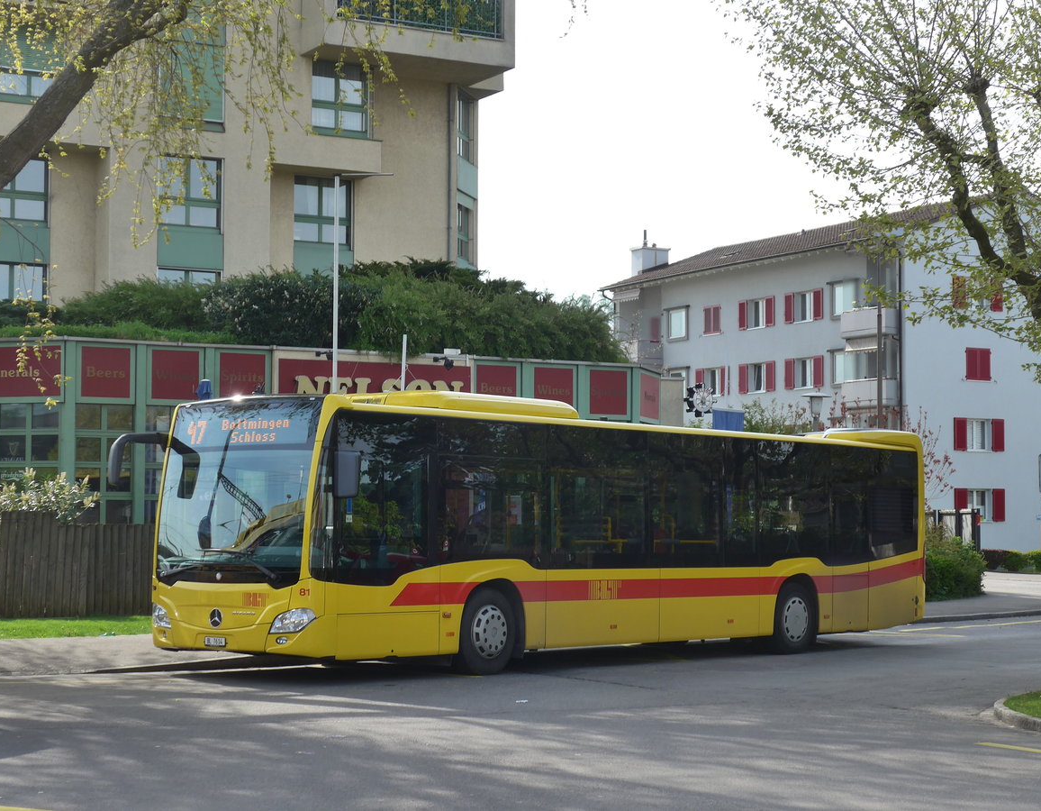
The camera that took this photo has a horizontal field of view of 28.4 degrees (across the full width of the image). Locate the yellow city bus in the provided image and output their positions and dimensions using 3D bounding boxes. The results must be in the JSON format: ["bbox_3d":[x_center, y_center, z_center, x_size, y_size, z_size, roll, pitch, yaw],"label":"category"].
[{"bbox_3d":[0.891,1.593,25.555,2.600,3.100,12.150,-3,-5,41],"label":"yellow city bus"}]

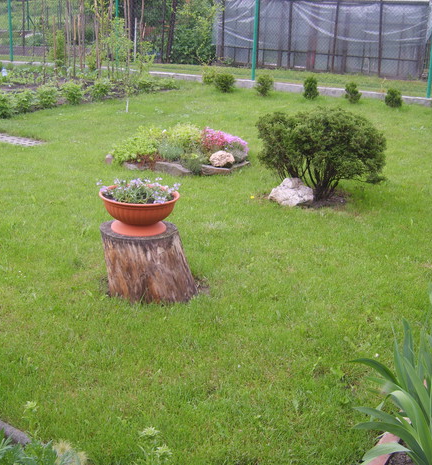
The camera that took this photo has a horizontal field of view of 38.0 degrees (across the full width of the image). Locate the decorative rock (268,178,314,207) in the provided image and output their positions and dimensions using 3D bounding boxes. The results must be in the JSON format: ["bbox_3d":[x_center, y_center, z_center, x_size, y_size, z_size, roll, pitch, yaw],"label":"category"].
[{"bbox_3d":[0.605,-0.340,4.980,0.345,0.190,0.270,4,20,7],"label":"decorative rock"}]

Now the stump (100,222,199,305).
[{"bbox_3d":[-0.348,0.124,3.373,0.500,0.325,0.460,0,19,-6],"label":"stump"}]

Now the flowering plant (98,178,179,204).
[{"bbox_3d":[-0.378,-0.200,3.100,0.390,0.140,0.360,2,19,0],"label":"flowering plant"}]

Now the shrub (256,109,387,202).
[{"bbox_3d":[0.868,-0.626,5.021,1.020,0.720,0.950,5,20,9],"label":"shrub"}]

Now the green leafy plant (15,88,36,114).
[{"bbox_3d":[-2.340,-1.609,7.700,0.280,0.300,0.280,2,18,0],"label":"green leafy plant"}]

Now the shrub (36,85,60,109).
[{"bbox_3d":[-2.504,-2.040,9.360,0.355,0.330,0.350,-3,20,-14],"label":"shrub"}]

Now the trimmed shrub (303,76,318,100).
[{"bbox_3d":[1.447,-2.205,9.600,0.250,0.370,0.250,2,19,0],"label":"trimmed shrub"}]

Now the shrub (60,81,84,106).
[{"bbox_3d":[-2.262,-2.189,9.810,0.335,0.325,0.335,-3,20,-12],"label":"shrub"}]

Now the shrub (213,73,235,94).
[{"bbox_3d":[0.121,-2.417,10.100,0.350,0.330,0.350,2,19,0],"label":"shrub"}]

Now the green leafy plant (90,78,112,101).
[{"bbox_3d":[-1.910,-2.388,10.380,0.390,0.340,0.370,-2,20,-10],"label":"green leafy plant"}]

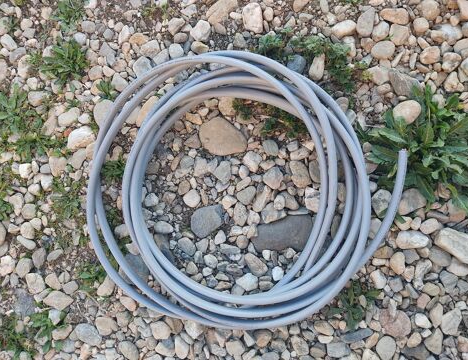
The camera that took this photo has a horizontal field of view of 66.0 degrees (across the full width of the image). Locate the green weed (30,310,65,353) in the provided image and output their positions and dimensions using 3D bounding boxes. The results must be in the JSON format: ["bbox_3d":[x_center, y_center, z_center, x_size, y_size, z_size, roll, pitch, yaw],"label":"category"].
[{"bbox_3d":[-0.504,0.409,0.977,0.075,0.040,0.114,0,76,0],"label":"green weed"}]

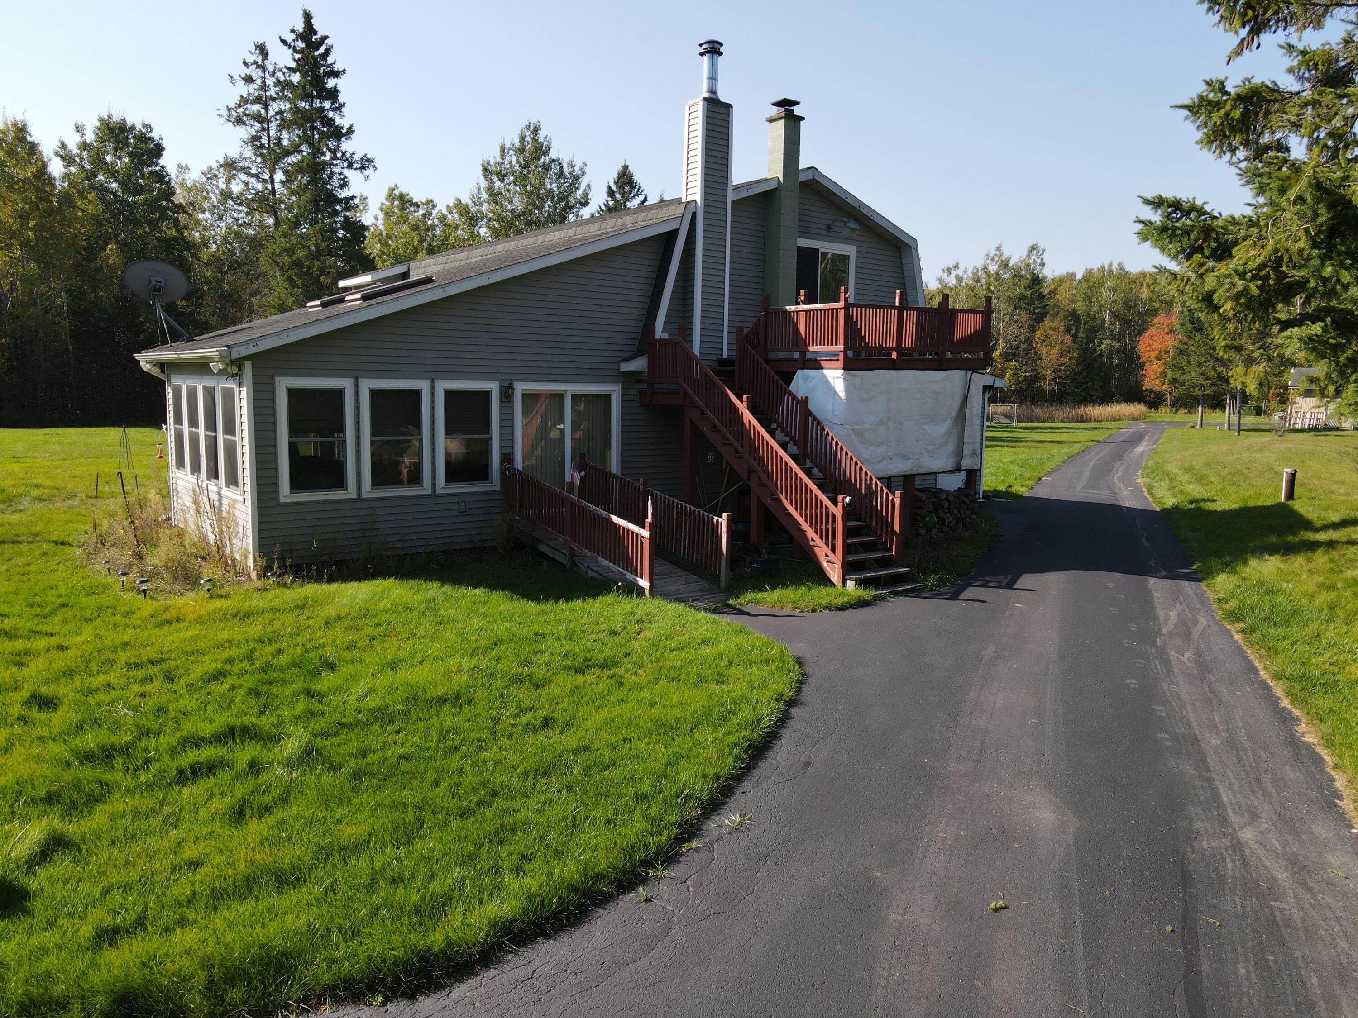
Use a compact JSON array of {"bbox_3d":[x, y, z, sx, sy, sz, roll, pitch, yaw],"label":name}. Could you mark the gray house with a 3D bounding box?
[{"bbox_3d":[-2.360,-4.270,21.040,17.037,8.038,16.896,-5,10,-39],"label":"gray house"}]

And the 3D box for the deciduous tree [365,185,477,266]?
[{"bbox_3d":[-15.516,-12.328,56.916,6.600,14.021,6.600,-5,10,-39],"label":"deciduous tree"}]

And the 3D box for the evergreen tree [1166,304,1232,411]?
[{"bbox_3d":[41.599,-11.368,75.635,5.200,9.716,5.200,-5,10,-39],"label":"evergreen tree"}]

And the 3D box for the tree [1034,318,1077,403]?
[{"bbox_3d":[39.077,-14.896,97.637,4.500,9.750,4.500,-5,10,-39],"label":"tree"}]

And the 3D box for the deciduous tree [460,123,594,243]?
[{"bbox_3d":[-9.022,-13.910,56.152,7.000,17.637,7.000,-5,10,-39],"label":"deciduous tree"}]

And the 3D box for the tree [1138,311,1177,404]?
[{"bbox_3d":[50.696,-15.543,99.693,4.400,10.614,4.400,-5,10,-39],"label":"tree"}]

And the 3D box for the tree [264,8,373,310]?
[{"bbox_3d":[-18.862,-15.039,49.386,5.900,21.218,5.900,-5,10,-39],"label":"tree"}]

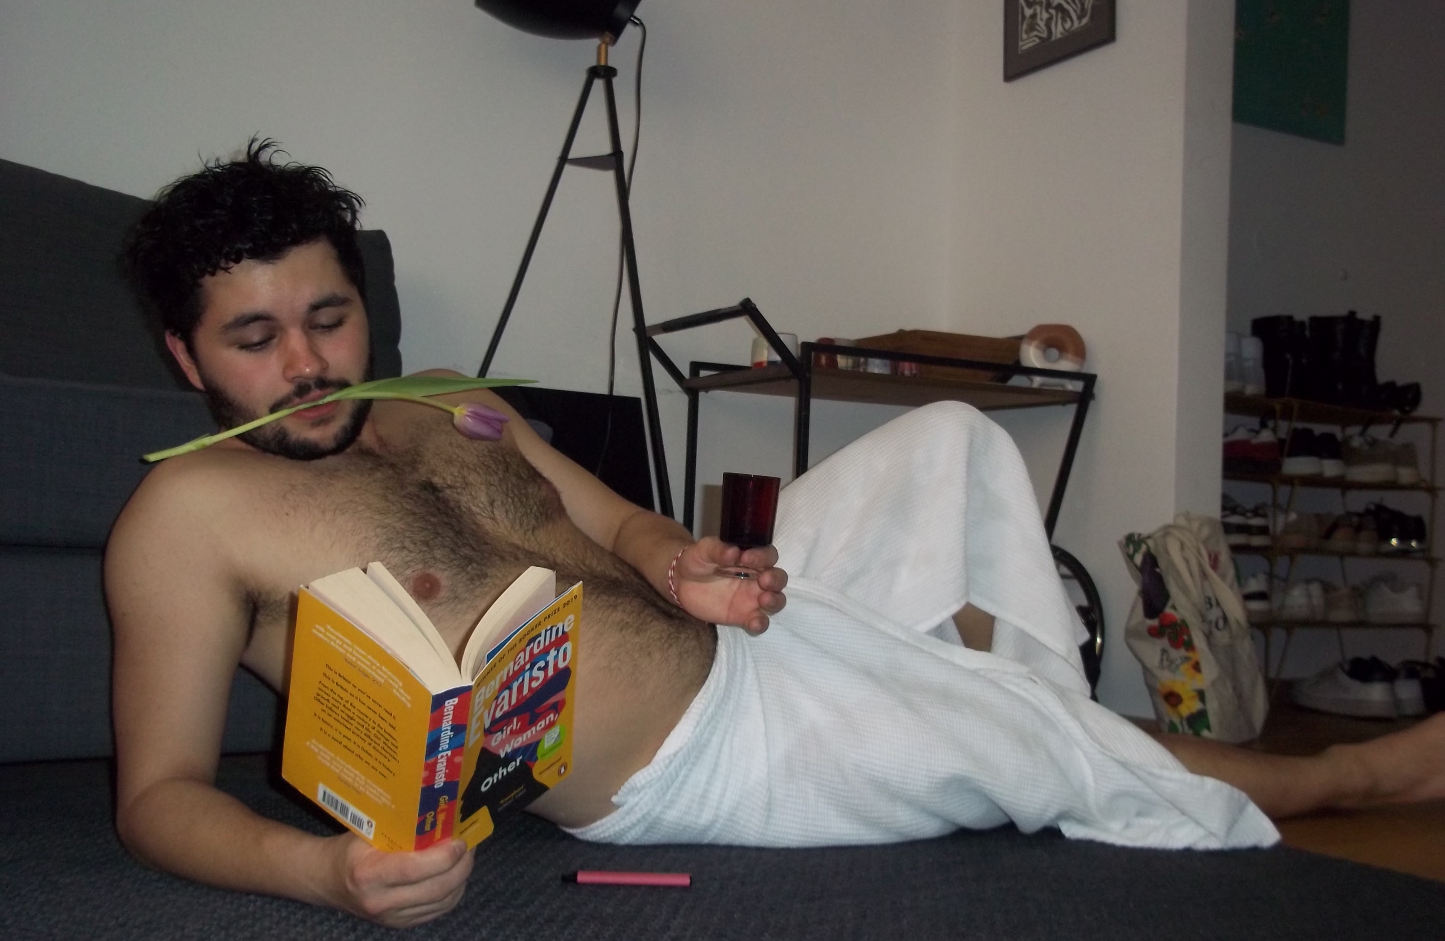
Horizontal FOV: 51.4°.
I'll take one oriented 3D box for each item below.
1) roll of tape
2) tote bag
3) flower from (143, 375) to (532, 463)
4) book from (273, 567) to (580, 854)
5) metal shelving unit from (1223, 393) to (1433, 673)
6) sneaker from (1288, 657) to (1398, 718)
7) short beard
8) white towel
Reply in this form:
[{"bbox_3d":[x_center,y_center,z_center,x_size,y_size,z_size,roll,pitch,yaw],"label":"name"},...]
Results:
[{"bbox_3d":[0.623,-0.220,2.830,0.122,0.118,0.045,3,-3,-6],"label":"roll of tape"},{"bbox_3d":[0.808,0.262,2.578,0.240,0.370,0.180,2,-3,12],"label":"tote bag"},{"bbox_3d":[-0.318,-0.042,1.238,0.315,0.057,0.050,-9,0,-13],"label":"flower"},{"bbox_3d":[-0.202,0.186,1.069,0.206,0.198,0.099,3,41,-14],"label":"book"},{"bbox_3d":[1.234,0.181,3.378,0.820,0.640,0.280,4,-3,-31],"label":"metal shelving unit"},{"bbox_3d":[1.282,0.437,3.103,0.100,0.112,0.280,3,-3,-21],"label":"sneaker"},{"bbox_3d":[-0.361,-0.043,1.275,0.134,0.080,0.088,-13,1,-18],"label":"short beard"},{"bbox_3d":[0.189,0.152,1.680,0.710,0.460,0.450,3,-3,-7],"label":"white towel"}]

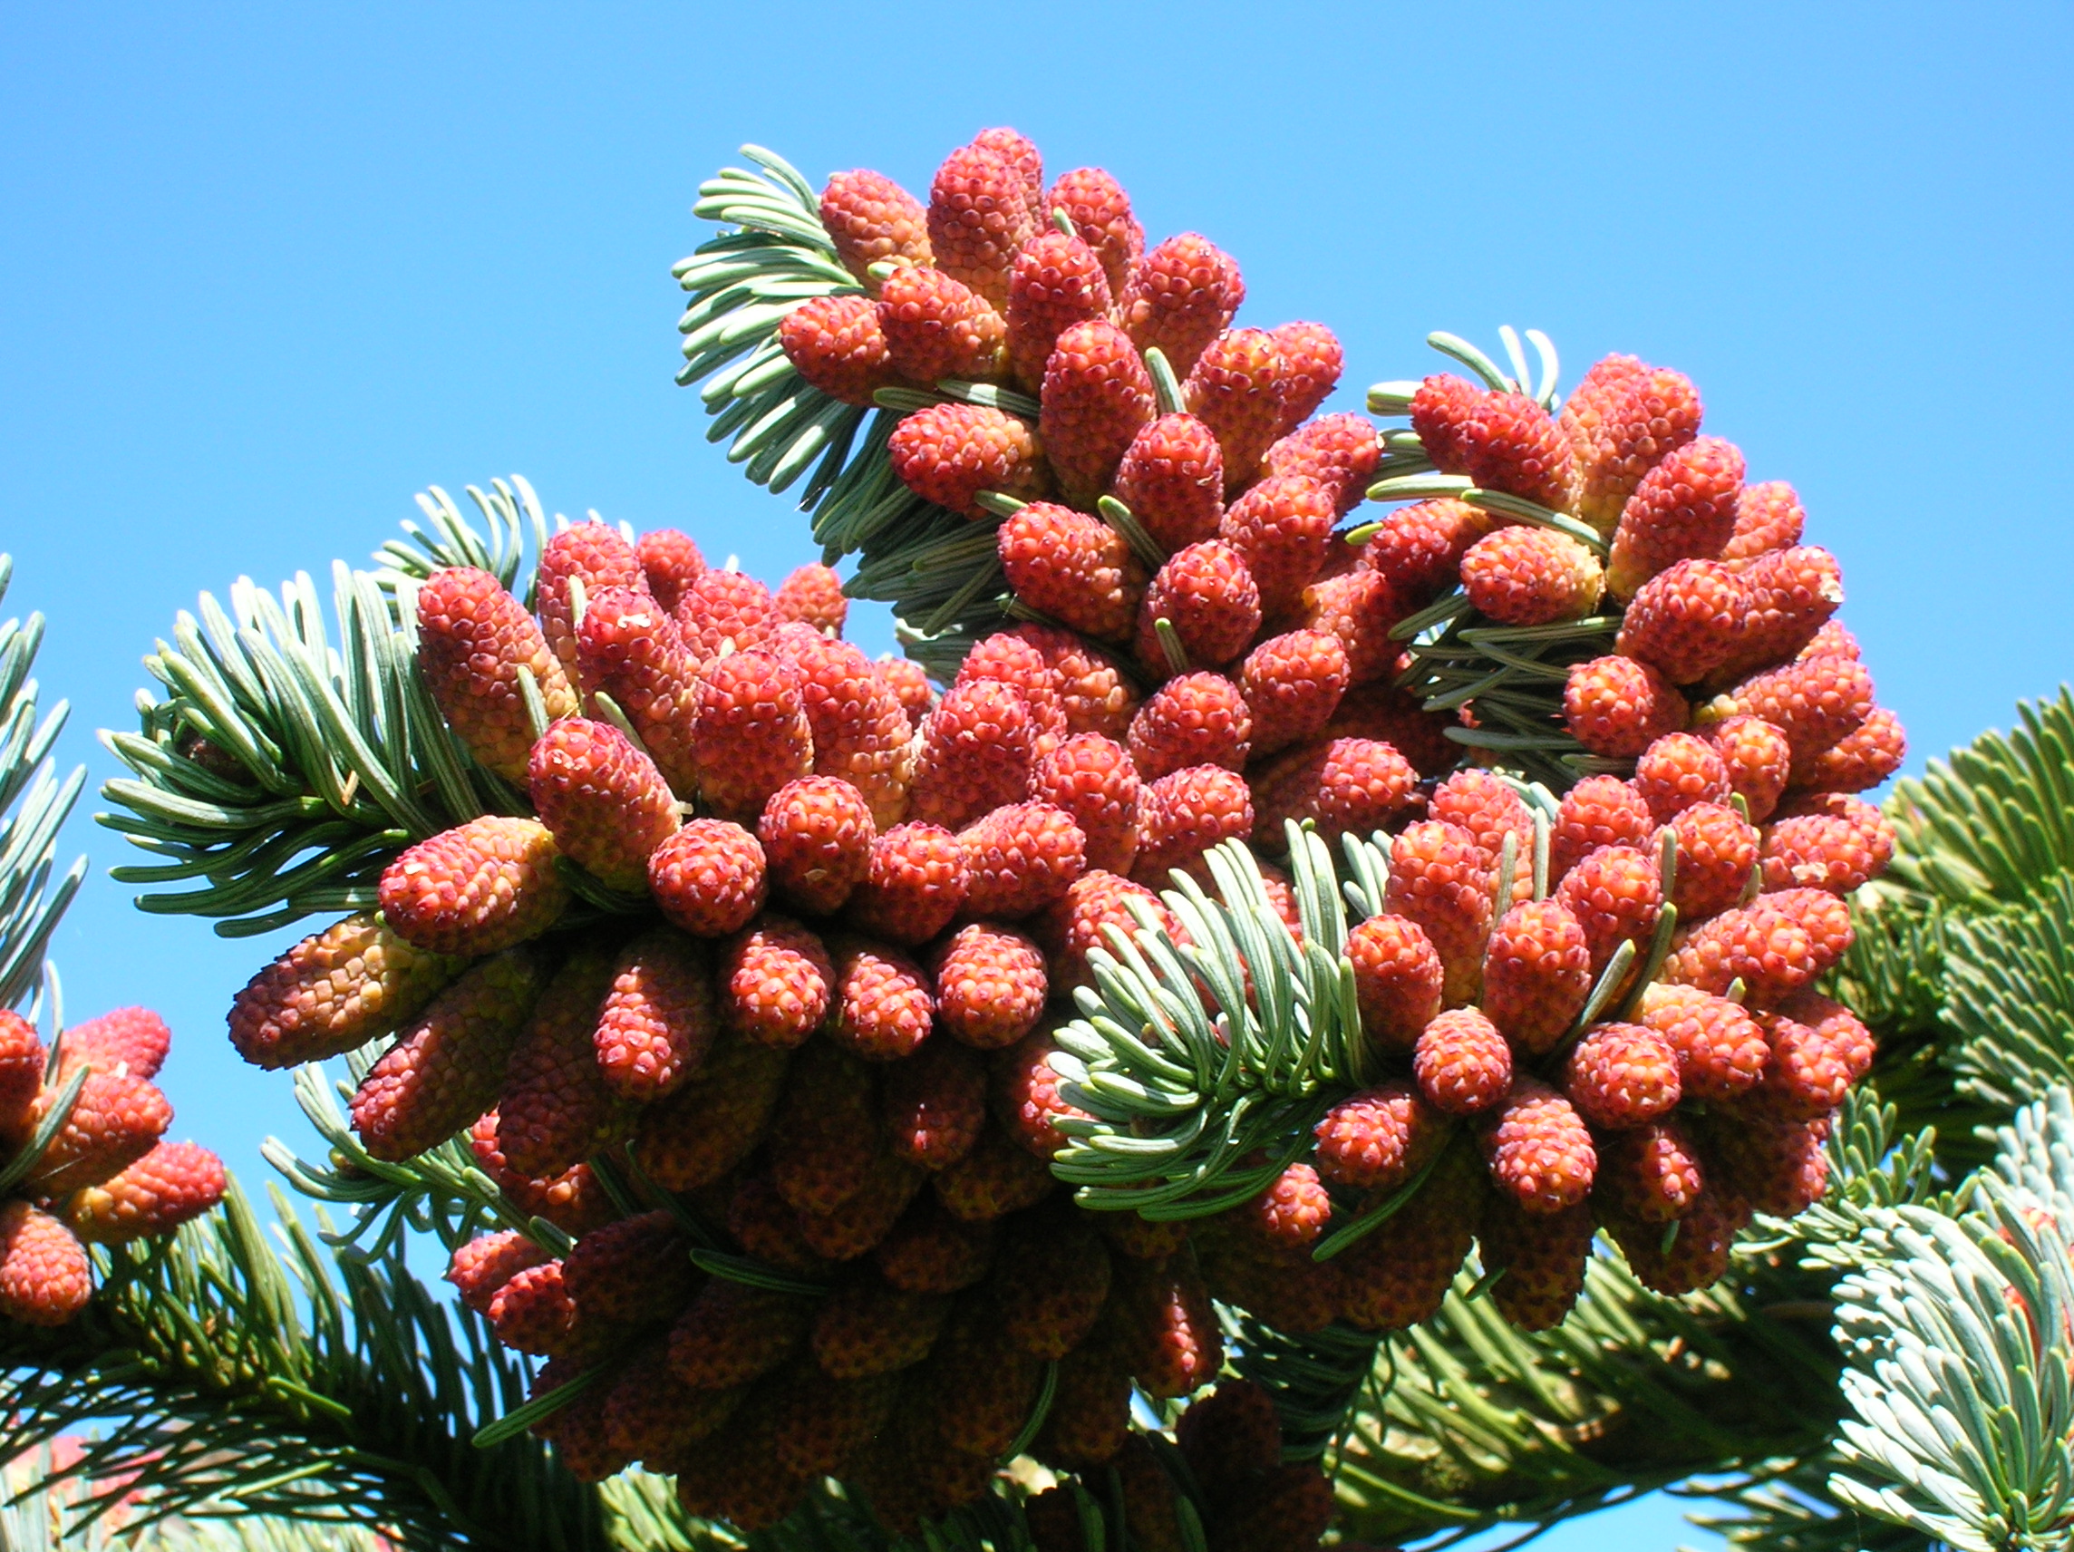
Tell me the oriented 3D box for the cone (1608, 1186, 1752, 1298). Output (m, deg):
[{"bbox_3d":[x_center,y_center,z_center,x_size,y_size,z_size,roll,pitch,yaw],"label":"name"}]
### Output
[{"bbox_3d":[0.067,0.046,0.490,0.011,0.018,0.011,-13,-32,-8],"label":"cone"}]

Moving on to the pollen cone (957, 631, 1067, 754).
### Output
[{"bbox_3d":[-0.002,-0.008,0.463,0.009,0.015,0.009,-18,26,0],"label":"pollen cone"}]

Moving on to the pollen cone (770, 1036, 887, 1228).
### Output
[{"bbox_3d":[-0.018,0.031,0.405,0.009,0.017,0.009,2,-24,0],"label":"pollen cone"}]

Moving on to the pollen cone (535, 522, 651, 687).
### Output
[{"bbox_3d":[-0.045,-0.017,0.485,0.011,0.019,0.011,-6,24,3],"label":"pollen cone"}]

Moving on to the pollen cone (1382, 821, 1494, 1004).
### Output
[{"bbox_3d":[0.042,0.014,0.480,0.010,0.019,0.010,-9,28,5],"label":"pollen cone"}]

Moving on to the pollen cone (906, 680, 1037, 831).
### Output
[{"bbox_3d":[-0.006,0.000,0.387,0.009,0.009,0.016,21,-57,0],"label":"pollen cone"}]

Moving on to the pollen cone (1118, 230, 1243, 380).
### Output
[{"bbox_3d":[0.013,-0.041,0.410,0.009,0.009,0.015,24,-60,0],"label":"pollen cone"}]

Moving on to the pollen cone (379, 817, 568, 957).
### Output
[{"bbox_3d":[-0.054,0.011,0.450,0.020,0.012,0.012,-19,1,-32],"label":"pollen cone"}]

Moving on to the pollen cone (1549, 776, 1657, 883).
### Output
[{"bbox_3d":[0.048,0.006,0.402,0.009,0.009,0.016,13,-31,0],"label":"pollen cone"}]

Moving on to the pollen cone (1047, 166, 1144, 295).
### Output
[{"bbox_3d":[0.007,-0.055,0.483,0.009,0.016,0.009,-10,21,2],"label":"pollen cone"}]

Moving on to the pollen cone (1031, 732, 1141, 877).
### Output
[{"bbox_3d":[0.004,0.003,0.395,0.009,0.009,0.015,-3,-53,0],"label":"pollen cone"}]

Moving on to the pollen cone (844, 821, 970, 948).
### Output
[{"bbox_3d":[-0.013,0.011,0.472,0.011,0.011,0.018,6,-17,-20],"label":"pollen cone"}]

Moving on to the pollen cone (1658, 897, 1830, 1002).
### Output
[{"bbox_3d":[0.073,0.019,0.485,0.018,0.011,0.011,-13,-8,39],"label":"pollen cone"}]

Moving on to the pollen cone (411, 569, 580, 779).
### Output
[{"bbox_3d":[-0.043,-0.008,0.369,0.009,0.017,0.009,-24,21,0],"label":"pollen cone"}]

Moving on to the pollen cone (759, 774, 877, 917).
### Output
[{"bbox_3d":[-0.022,0.007,0.470,0.011,0.011,0.018,-1,-30,2],"label":"pollen cone"}]

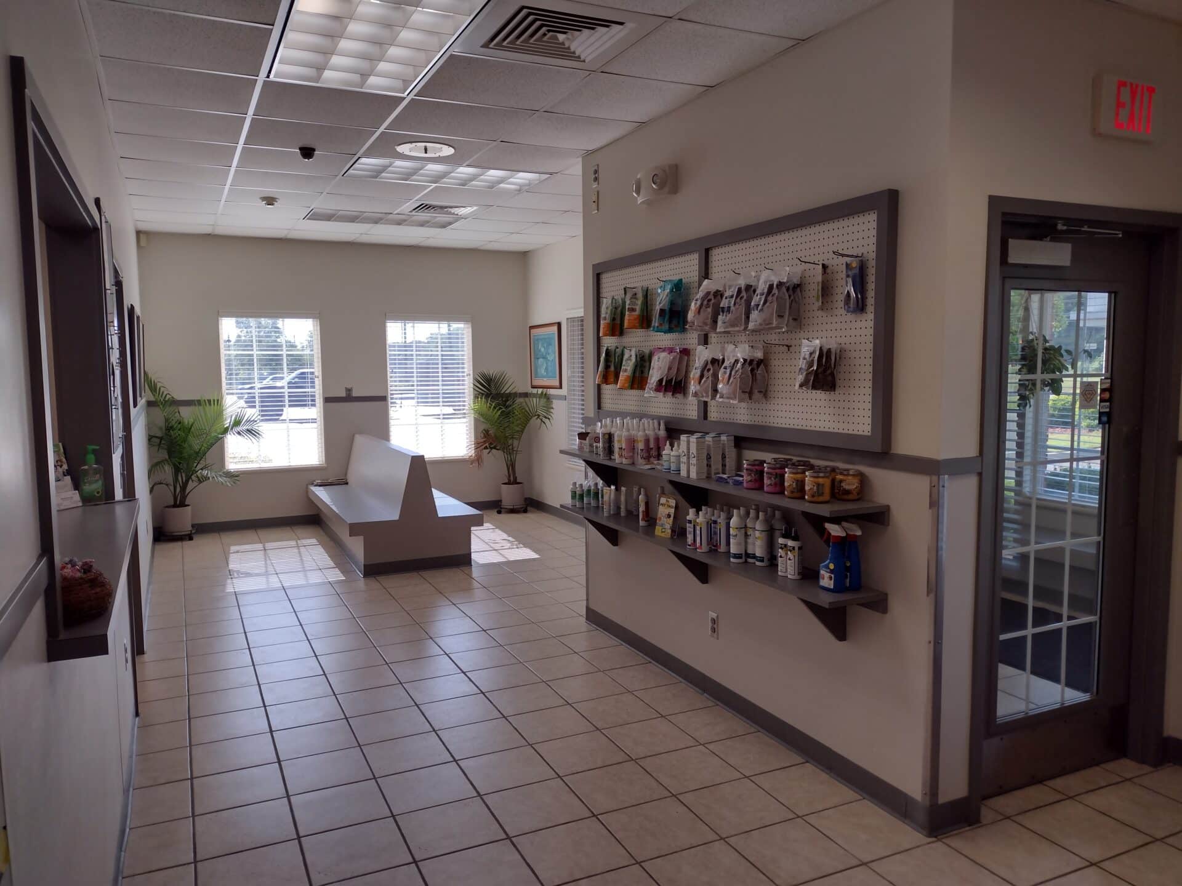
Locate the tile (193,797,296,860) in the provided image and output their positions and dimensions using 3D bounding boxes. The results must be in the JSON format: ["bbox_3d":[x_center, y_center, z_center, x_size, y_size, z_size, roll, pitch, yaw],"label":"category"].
[{"bbox_3d":[-1.170,1.308,3.127,0.305,0.010,0.305,-4,6,-24],"label":"tile"}]

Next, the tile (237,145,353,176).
[{"bbox_3d":[-1.696,-1.617,5.275,0.600,0.020,0.600,-3,5,-25],"label":"tile"}]

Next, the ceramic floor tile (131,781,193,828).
[{"bbox_3d":[-1.532,1.296,3.303,0.197,0.010,0.305,-4,6,-24],"label":"ceramic floor tile"}]

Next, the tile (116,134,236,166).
[{"bbox_3d":[-2.242,-1.591,5.026,0.581,0.020,0.600,-3,5,-25],"label":"tile"}]

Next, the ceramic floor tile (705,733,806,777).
[{"bbox_3d":[0.635,1.196,3.533,0.285,0.010,0.300,-3,6,-25],"label":"ceramic floor tile"}]

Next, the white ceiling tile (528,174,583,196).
[{"bbox_3d":[-0.032,-1.686,6.026,0.602,0.018,0.602,-3,6,-24],"label":"white ceiling tile"}]

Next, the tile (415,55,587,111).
[{"bbox_3d":[-0.379,-1.513,3.870,0.603,0.018,0.603,-3,6,-24],"label":"tile"}]

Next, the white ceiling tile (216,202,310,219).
[{"bbox_3d":[-2.452,-1.748,6.920,0.605,0.015,0.605,-3,5,-25],"label":"white ceiling tile"}]

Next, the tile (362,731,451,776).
[{"bbox_3d":[-0.715,1.215,3.590,0.305,0.010,0.305,-3,5,-24],"label":"tile"}]

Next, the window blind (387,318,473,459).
[{"bbox_3d":[-1.578,-0.542,9.136,0.860,1.360,0.050,-3,5,-25],"label":"window blind"}]

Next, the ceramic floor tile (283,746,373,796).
[{"bbox_3d":[-0.995,1.236,3.469,0.305,0.010,0.305,-3,5,-25],"label":"ceramic floor tile"}]

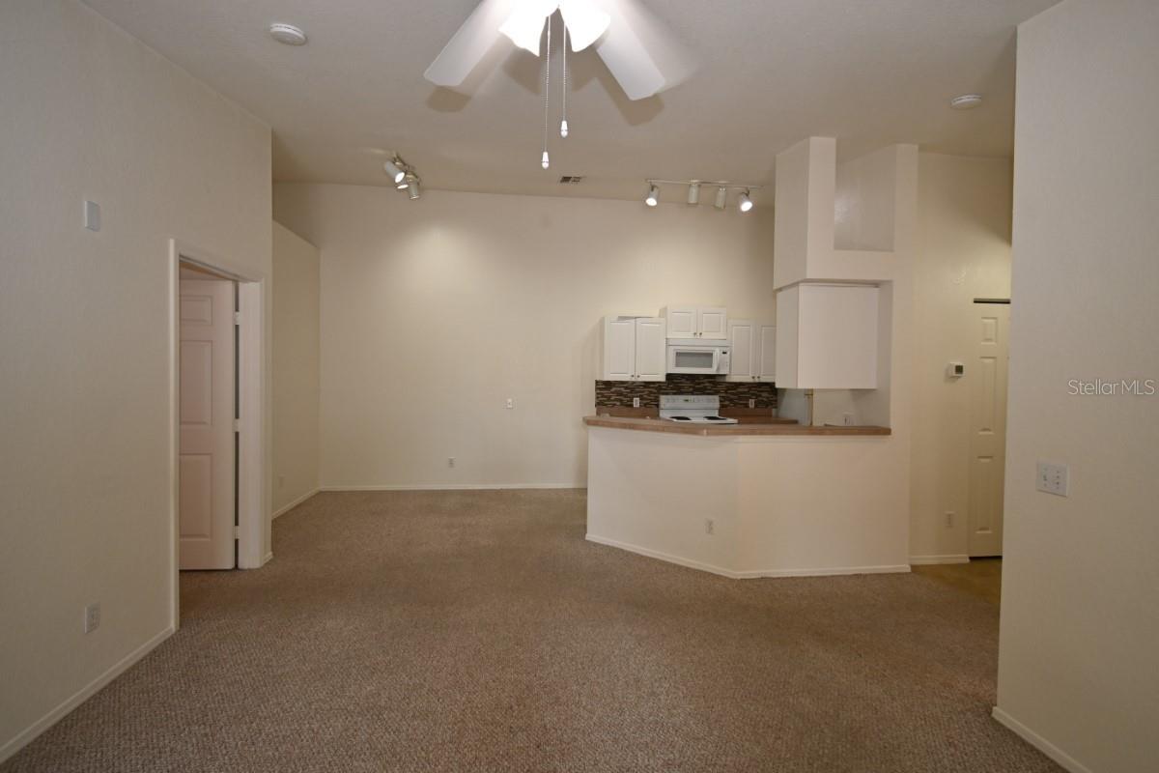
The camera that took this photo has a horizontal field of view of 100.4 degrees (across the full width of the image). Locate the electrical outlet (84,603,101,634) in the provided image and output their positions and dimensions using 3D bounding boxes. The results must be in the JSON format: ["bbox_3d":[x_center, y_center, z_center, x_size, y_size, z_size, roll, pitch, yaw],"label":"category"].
[{"bbox_3d":[-2.110,1.000,2.091,0.010,0.116,0.072,1,1,-7],"label":"electrical outlet"}]

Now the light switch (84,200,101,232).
[{"bbox_3d":[-2.088,-0.727,2.069,0.010,0.113,0.074,1,1,-7],"label":"light switch"}]

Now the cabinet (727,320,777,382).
[{"bbox_3d":[2.206,-0.441,6.247,0.760,0.765,0.320,1,1,-7],"label":"cabinet"}]

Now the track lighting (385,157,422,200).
[{"bbox_3d":[-1.750,-2.074,4.873,0.190,0.210,1.210,1,12,-7],"label":"track lighting"}]

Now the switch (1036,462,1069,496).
[{"bbox_3d":[1.780,0.345,1.816,0.010,0.116,0.116,1,1,-7],"label":"switch"}]

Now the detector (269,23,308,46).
[{"bbox_3d":[-1.319,-1.596,2.196,0.140,0.038,0.140,1,12,-7],"label":"detector"}]

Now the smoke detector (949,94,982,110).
[{"bbox_3d":[2.128,-1.560,2.657,0.134,0.038,0.134,1,12,-7],"label":"smoke detector"}]

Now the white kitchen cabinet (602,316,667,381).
[{"bbox_3d":[0.663,-0.449,6.048,0.768,0.765,0.320,1,1,-7],"label":"white kitchen cabinet"}]

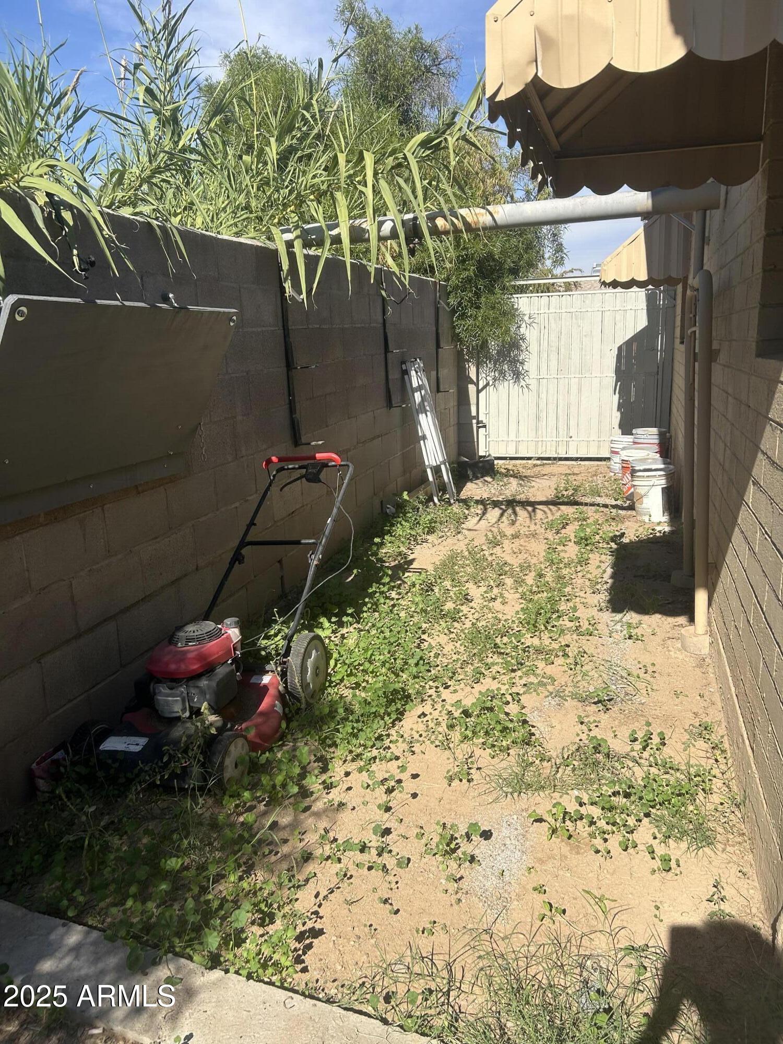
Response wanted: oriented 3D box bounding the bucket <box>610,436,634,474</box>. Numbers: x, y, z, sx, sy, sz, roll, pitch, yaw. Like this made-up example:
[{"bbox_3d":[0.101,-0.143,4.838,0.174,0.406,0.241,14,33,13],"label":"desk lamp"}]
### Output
[{"bbox_3d":[2.293,-0.640,7.691,0.305,0.370,0.305,1,14,17],"label":"bucket"}]

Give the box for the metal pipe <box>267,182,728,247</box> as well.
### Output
[{"bbox_3d":[0.489,-1.700,4.398,2.501,0.140,0.140,2,14,20],"label":"metal pipe"}]

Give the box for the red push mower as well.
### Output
[{"bbox_3d":[-0.588,0.274,3.114,0.580,0.870,1.580,1,14,17],"label":"red push mower"}]

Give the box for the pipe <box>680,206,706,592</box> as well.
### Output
[{"bbox_3d":[1.610,-0.622,4.163,0.060,1.939,0.060,1,14,17],"label":"pipe"}]

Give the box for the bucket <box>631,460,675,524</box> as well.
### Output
[{"bbox_3d":[1.913,-0.197,5.742,0.310,0.370,0.310,1,14,17],"label":"bucket"}]

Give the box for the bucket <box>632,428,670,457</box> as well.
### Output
[{"bbox_3d":[2.357,-0.632,7.143,0.315,0.385,0.315,1,14,17],"label":"bucket"}]

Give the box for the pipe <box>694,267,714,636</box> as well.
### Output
[{"bbox_3d":[1.314,-0.256,3.301,0.060,1.553,0.060,0,13,17],"label":"pipe"}]

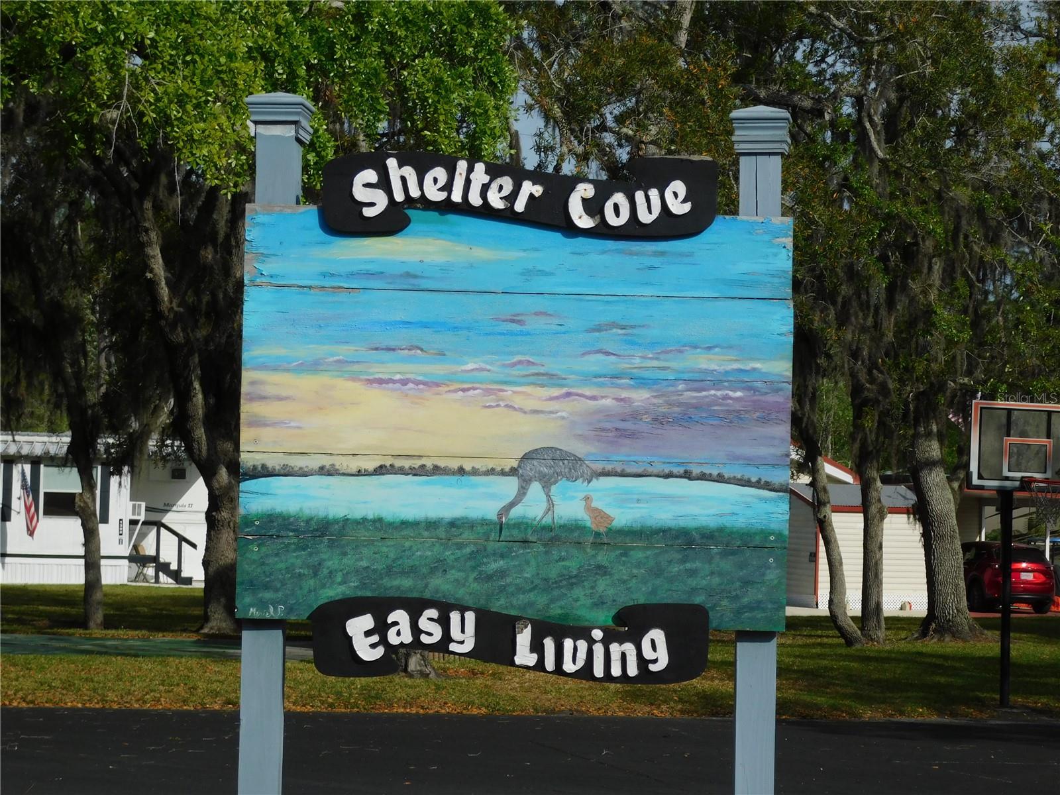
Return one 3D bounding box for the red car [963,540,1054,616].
[{"bbox_3d":[10.847,4.258,72.000,1.840,1.670,4.550,2,-3,-16],"label":"red car"}]

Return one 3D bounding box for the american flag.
[{"bbox_3d":[-11.734,2.473,71.000,0.410,1.680,0.350,1,-2,0],"label":"american flag"}]

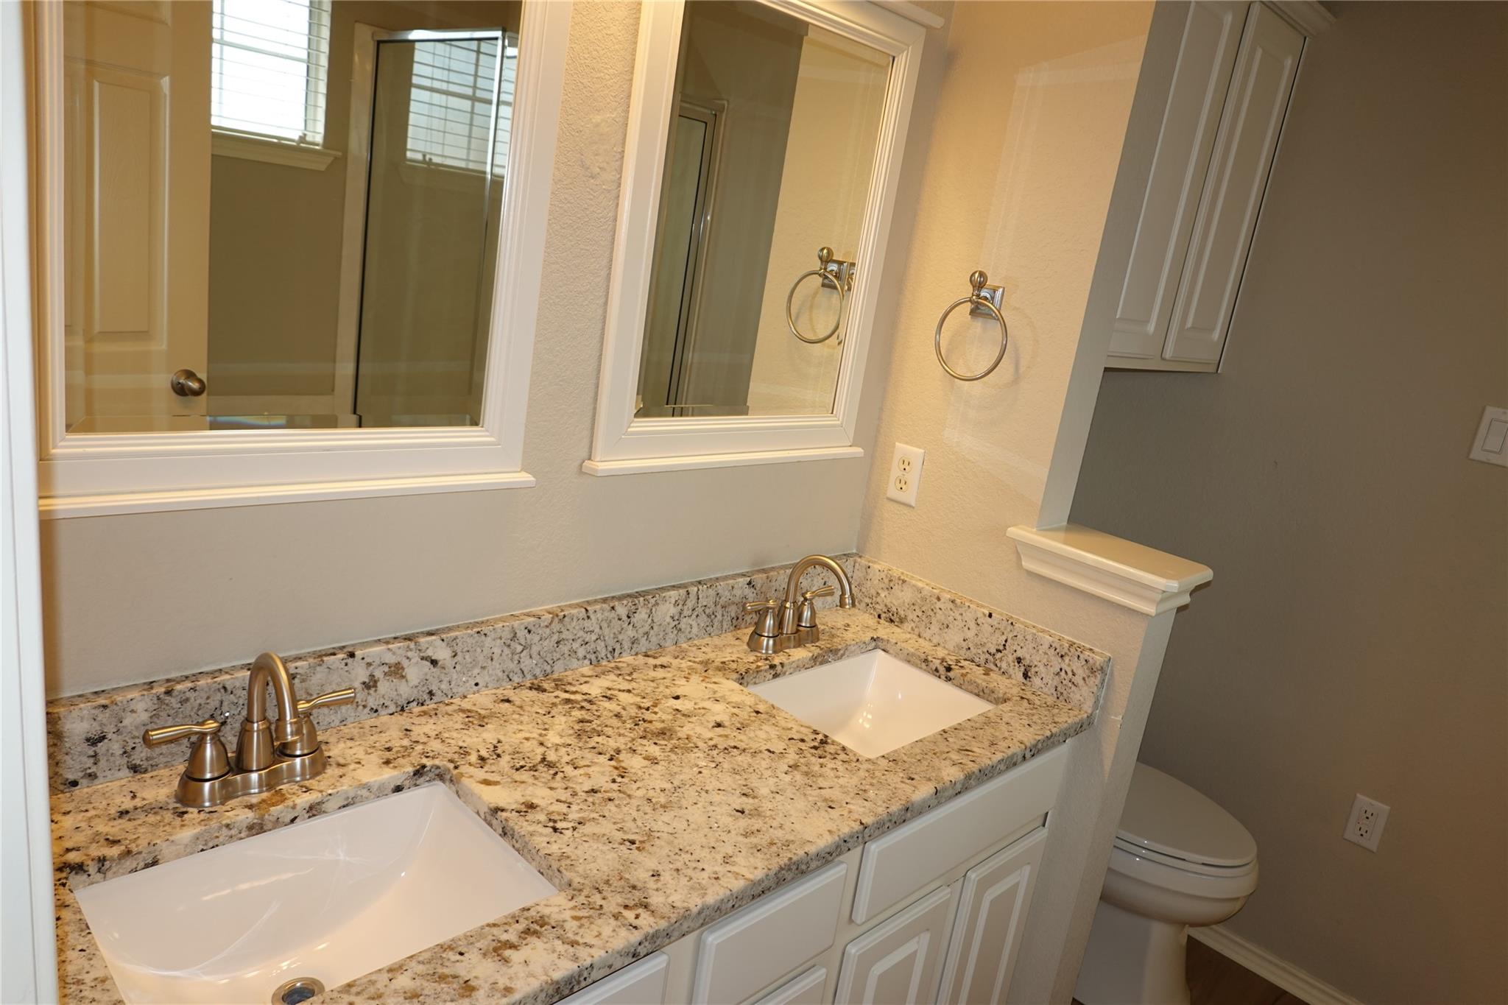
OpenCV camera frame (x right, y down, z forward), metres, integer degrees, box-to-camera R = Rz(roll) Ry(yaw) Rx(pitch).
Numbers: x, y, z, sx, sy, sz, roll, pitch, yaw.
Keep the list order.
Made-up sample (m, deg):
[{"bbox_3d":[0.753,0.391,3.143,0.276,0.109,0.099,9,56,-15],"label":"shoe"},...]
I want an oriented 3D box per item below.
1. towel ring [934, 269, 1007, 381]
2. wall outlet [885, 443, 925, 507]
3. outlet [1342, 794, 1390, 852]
[{"bbox_3d":[0.406,-0.320,1.829,0.062,0.195,0.151,-6,21,-45],"label":"towel ring"},{"bbox_3d":[0.301,-0.055,2.000,0.008,0.115,0.071,-6,21,-45],"label":"wall outlet"},{"bbox_3d":[1.397,0.732,2.291,0.008,0.115,0.071,-6,21,-45],"label":"outlet"}]

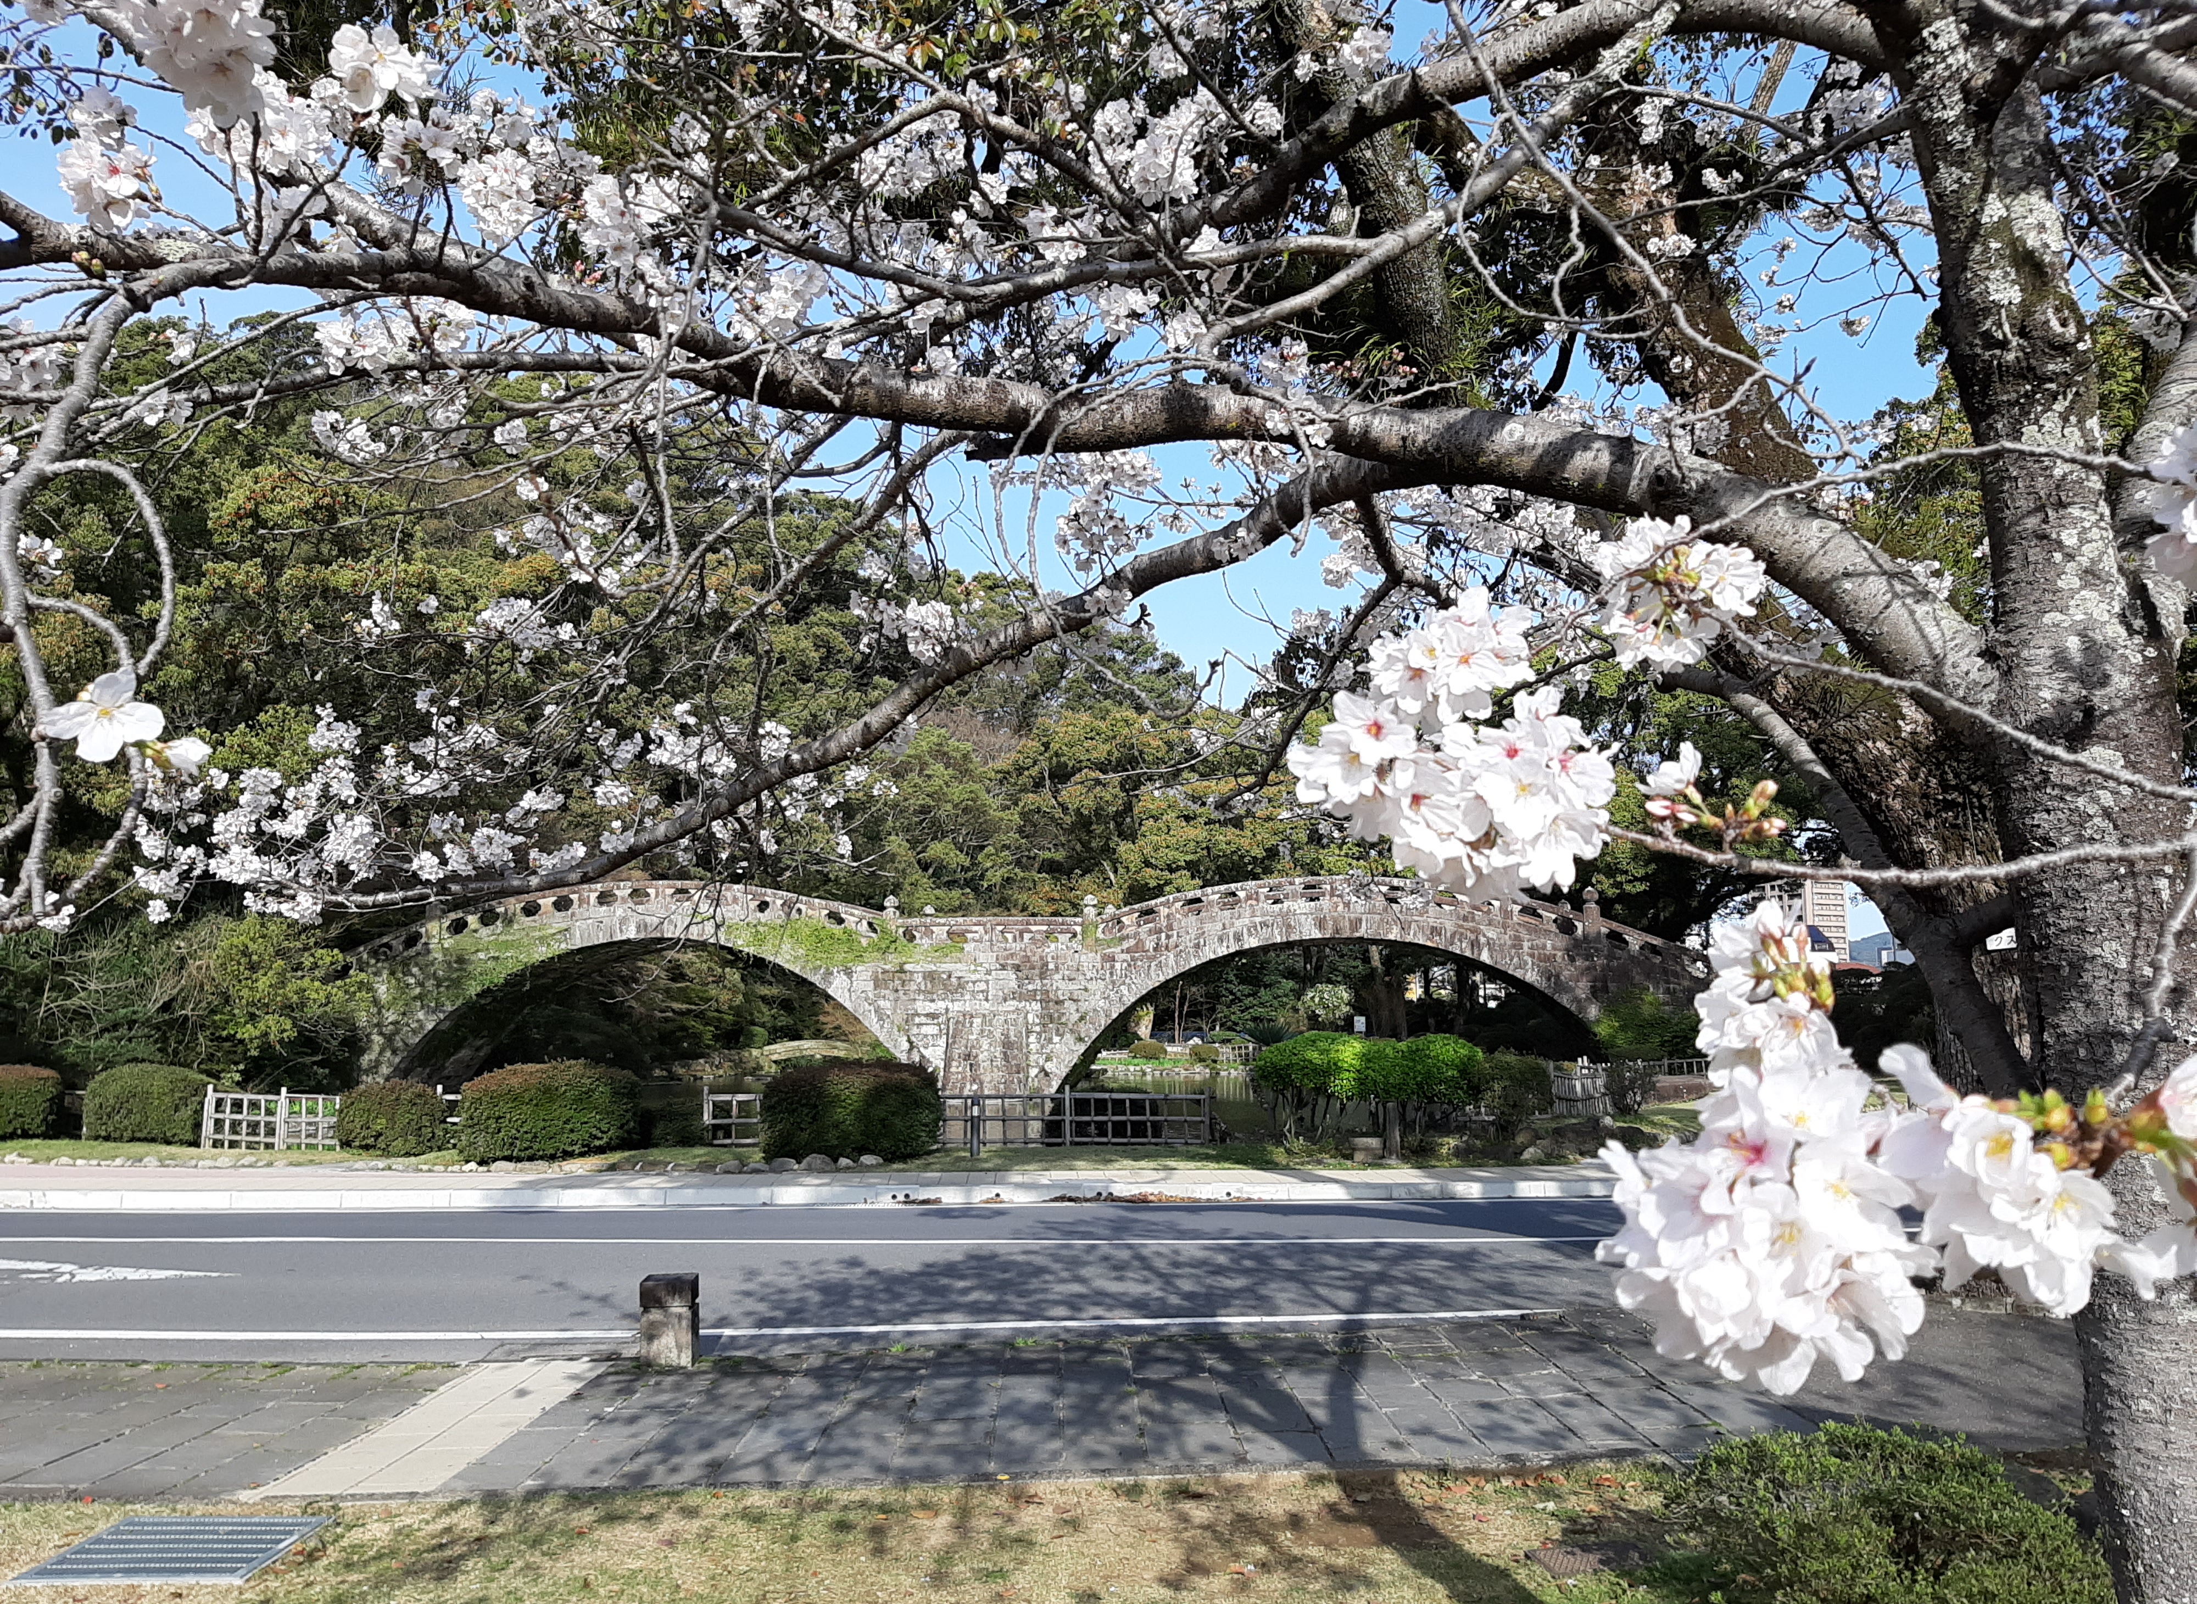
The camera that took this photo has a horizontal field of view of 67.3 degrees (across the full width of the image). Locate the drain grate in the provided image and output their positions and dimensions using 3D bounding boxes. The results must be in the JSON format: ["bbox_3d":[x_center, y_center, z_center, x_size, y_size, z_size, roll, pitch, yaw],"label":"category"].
[{"bbox_3d":[-2.775,2.278,4.998,0.670,0.050,0.650,0,-7,0],"label":"drain grate"}]

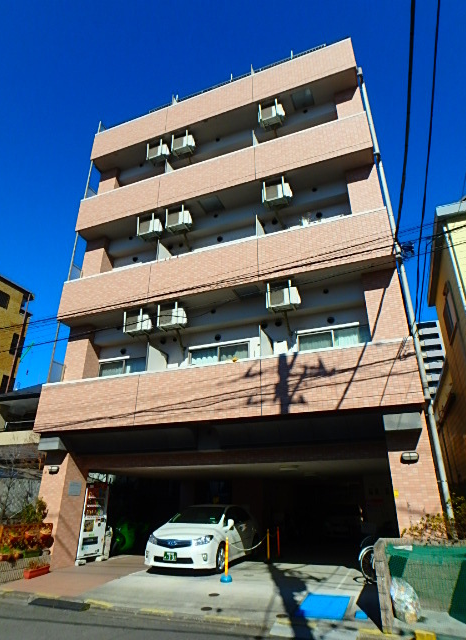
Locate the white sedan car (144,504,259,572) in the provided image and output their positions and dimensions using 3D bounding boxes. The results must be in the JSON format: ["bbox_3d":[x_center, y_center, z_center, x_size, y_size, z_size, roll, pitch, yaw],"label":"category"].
[{"bbox_3d":[-0.645,5.980,10.900,1.790,1.490,4.580,-8,-26,18],"label":"white sedan car"}]

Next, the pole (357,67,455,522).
[{"bbox_3d":[3.760,-1.540,8.860,0.145,12.936,0.148,-9,-26,19],"label":"pole"}]

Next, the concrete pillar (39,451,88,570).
[{"bbox_3d":[-4.613,4.942,10.402,0.742,2.788,0.808,-9,-26,19],"label":"concrete pillar"}]

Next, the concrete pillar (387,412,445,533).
[{"bbox_3d":[3.617,3.472,7.627,0.794,3.150,0.830,-9,-26,19],"label":"concrete pillar"}]

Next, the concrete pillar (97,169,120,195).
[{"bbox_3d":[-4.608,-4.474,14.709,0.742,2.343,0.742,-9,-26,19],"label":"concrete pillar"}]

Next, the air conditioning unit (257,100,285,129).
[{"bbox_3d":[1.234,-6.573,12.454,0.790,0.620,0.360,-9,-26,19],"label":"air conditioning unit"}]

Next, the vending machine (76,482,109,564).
[{"bbox_3d":[-4.230,5.751,11.124,0.730,1.900,1.060,-9,-26,19],"label":"vending machine"}]

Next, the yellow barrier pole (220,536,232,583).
[{"bbox_3d":[-0.131,4.949,8.034,0.264,0.808,0.264,0,-25,0],"label":"yellow barrier pole"}]

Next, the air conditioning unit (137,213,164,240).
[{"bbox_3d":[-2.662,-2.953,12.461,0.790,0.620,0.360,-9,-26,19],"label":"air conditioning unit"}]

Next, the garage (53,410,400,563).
[{"bbox_3d":[0.740,5.554,11.906,8.217,2.954,7.854,-9,-26,19],"label":"garage"}]

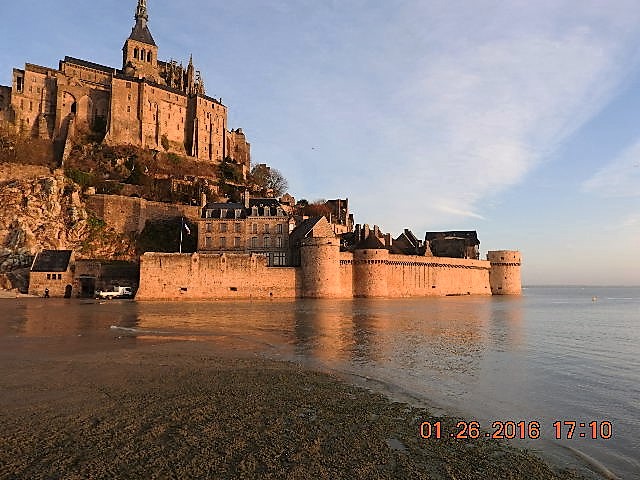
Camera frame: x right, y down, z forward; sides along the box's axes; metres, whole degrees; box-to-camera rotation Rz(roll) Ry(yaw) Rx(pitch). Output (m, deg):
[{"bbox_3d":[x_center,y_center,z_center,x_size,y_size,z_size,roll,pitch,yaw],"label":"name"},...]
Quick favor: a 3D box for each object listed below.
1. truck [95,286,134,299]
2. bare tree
[{"bbox_3d":[-35.148,9.095,76.000,5.400,2.100,1.950,-1,-6,5],"label":"truck"},{"bbox_3d":[-17.414,-20.000,153.000,12.800,12.000,12.000,0,-6,0],"label":"bare tree"}]

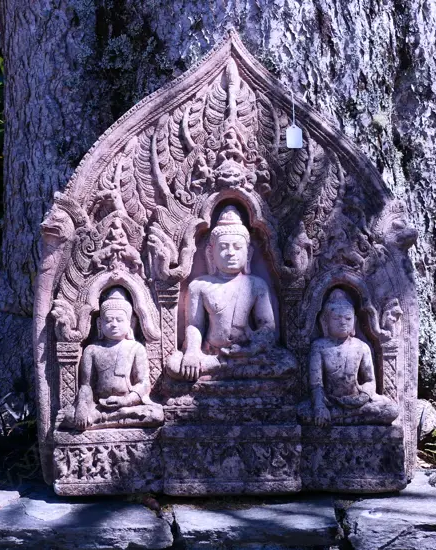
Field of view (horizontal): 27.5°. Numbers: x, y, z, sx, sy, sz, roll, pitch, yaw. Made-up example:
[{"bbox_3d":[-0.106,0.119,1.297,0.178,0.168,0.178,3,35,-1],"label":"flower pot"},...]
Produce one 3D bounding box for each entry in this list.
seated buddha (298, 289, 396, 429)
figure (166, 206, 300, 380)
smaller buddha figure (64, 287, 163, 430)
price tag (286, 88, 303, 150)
[{"bbox_3d":[0.229,0.146,1.575,0.173,0.242,0.090,0,1,-6],"label":"seated buddha"},{"bbox_3d":[0.023,0.032,1.545,0.224,0.306,0.110,0,1,-6],"label":"figure"},{"bbox_3d":[-0.181,0.144,1.540,0.170,0.246,0.090,0,1,-6],"label":"smaller buddha figure"},{"bbox_3d":[0.134,-0.272,1.560,0.029,0.100,0.006,-1,9,-2],"label":"price tag"}]

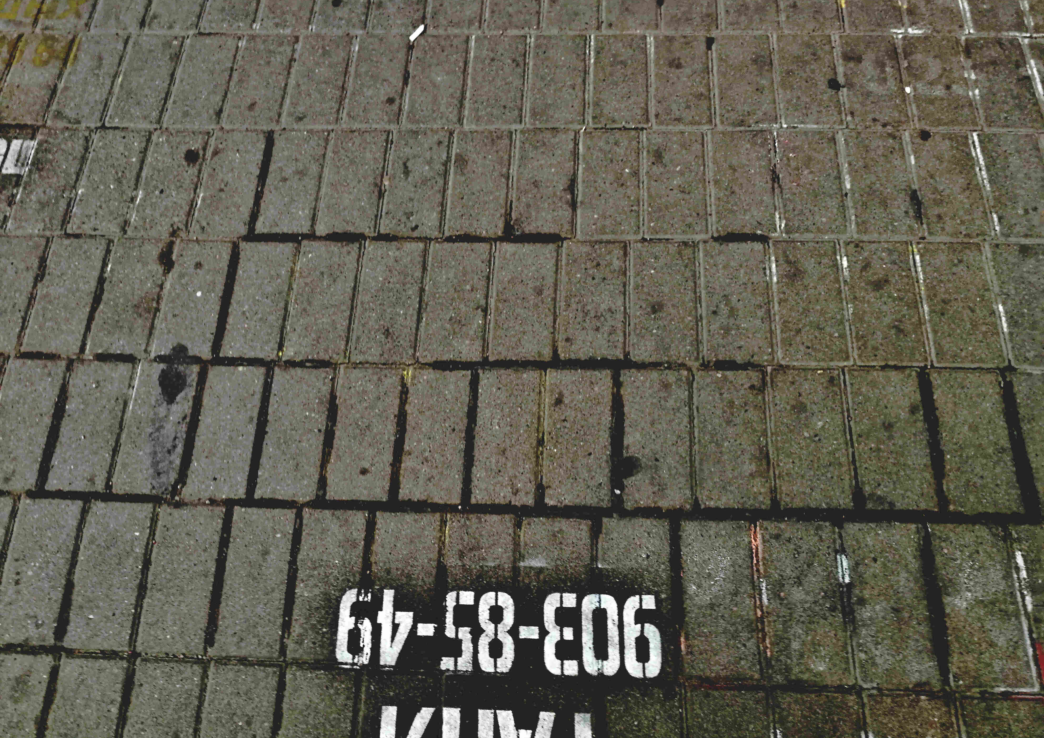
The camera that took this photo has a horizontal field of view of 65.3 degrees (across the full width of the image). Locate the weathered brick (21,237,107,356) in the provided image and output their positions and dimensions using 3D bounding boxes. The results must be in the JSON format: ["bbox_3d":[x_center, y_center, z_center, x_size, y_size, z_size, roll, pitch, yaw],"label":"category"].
[{"bbox_3d":[-0.730,-0.108,1.337,0.099,0.060,0.200,1,69,4],"label":"weathered brick"}]

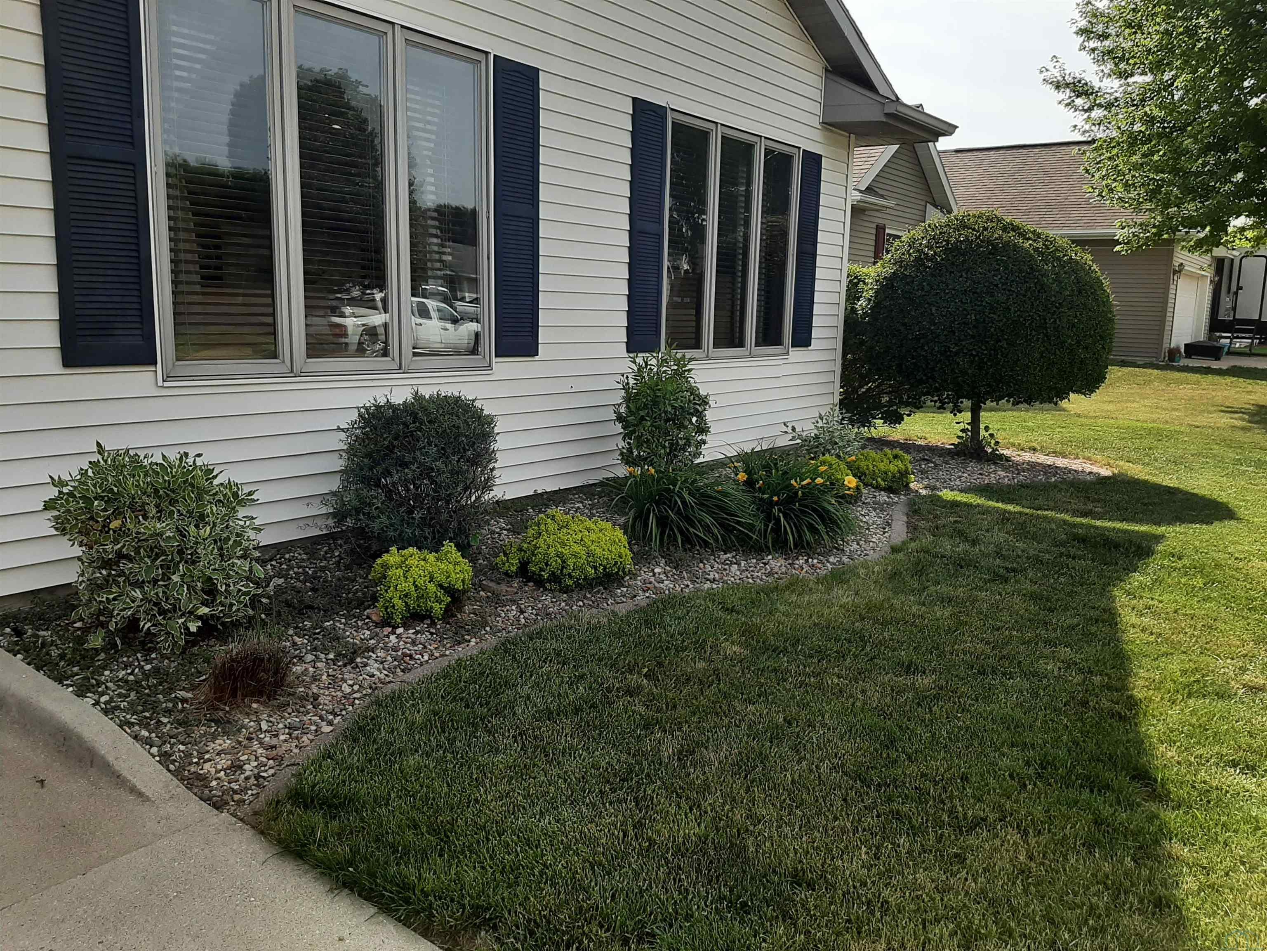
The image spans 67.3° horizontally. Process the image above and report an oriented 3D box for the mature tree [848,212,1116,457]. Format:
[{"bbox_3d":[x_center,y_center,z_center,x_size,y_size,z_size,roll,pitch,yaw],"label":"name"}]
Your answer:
[{"bbox_3d":[3.074,-1.254,8.480,2.108,2.062,2.108,9,12,37],"label":"mature tree"}]

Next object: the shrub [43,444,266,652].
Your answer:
[{"bbox_3d":[-1.656,0.241,3.329,0.687,0.678,0.687,9,12,37],"label":"shrub"}]

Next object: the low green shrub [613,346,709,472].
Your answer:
[{"bbox_3d":[0.180,-0.338,6.018,0.600,0.944,0.600,1,10,0],"label":"low green shrub"}]

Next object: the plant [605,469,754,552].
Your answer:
[{"bbox_3d":[0.251,0.166,4.933,0.749,0.381,0.789,1,10,0],"label":"plant"}]

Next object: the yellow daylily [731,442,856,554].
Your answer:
[{"bbox_3d":[0.820,0.111,4.957,0.629,0.531,0.599,1,10,0],"label":"yellow daylily"}]

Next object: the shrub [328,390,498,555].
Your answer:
[{"bbox_3d":[-1.027,-0.010,4.513,0.737,0.772,0.775,1,10,0],"label":"shrub"}]

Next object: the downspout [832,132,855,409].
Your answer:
[{"bbox_3d":[1.896,-1.684,8.684,0.080,2.724,0.090,9,12,37],"label":"downspout"}]

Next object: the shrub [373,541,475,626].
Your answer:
[{"bbox_3d":[-0.818,0.414,3.687,0.385,0.278,0.385,1,10,0],"label":"shrub"}]

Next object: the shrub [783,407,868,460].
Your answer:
[{"bbox_3d":[1.534,-0.328,7.617,0.674,0.431,0.674,1,10,0],"label":"shrub"}]

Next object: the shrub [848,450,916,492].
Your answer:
[{"bbox_3d":[1.720,-0.037,6.598,0.443,0.270,0.443,9,12,37],"label":"shrub"}]

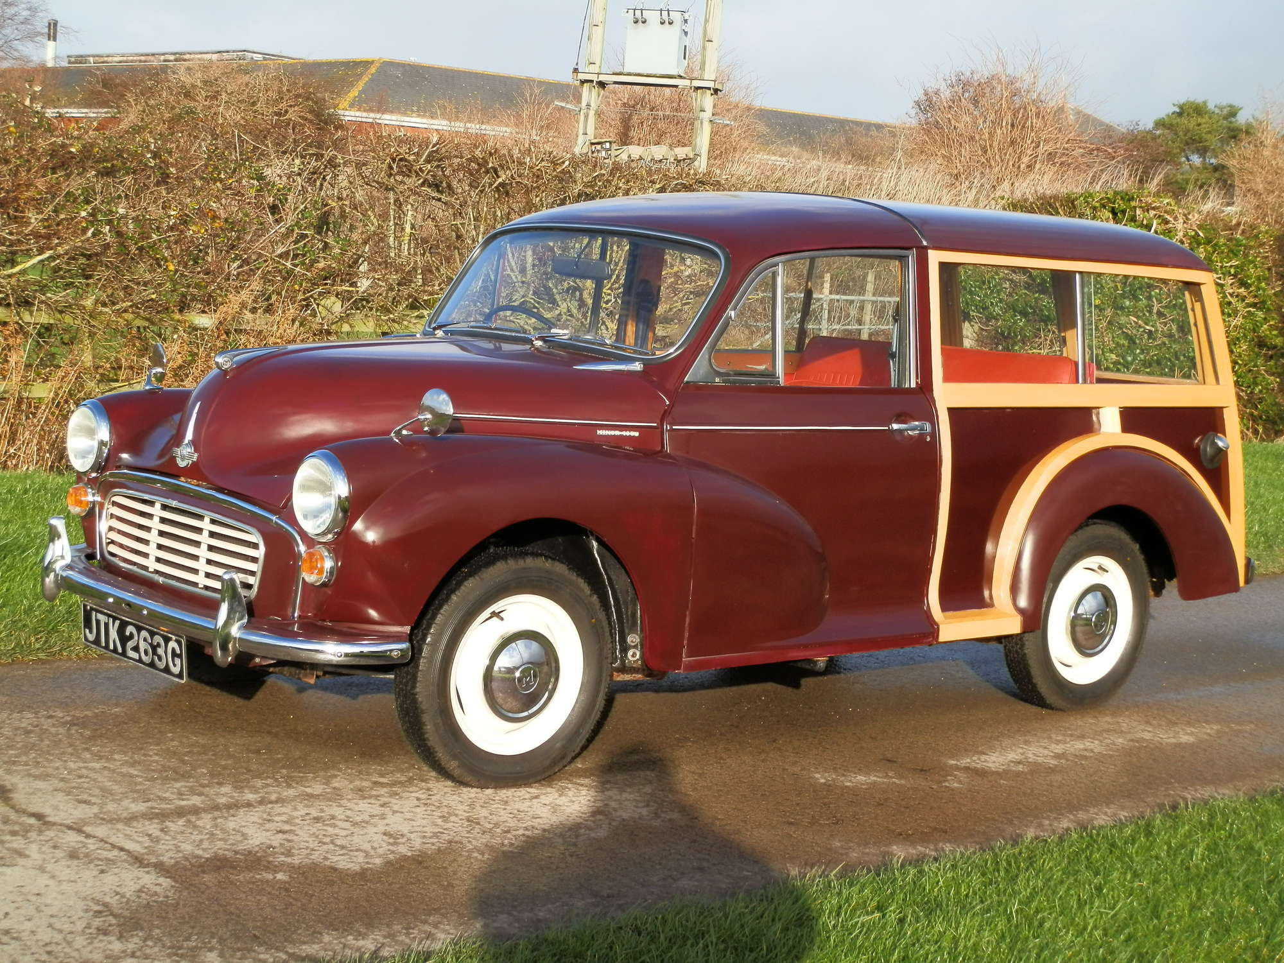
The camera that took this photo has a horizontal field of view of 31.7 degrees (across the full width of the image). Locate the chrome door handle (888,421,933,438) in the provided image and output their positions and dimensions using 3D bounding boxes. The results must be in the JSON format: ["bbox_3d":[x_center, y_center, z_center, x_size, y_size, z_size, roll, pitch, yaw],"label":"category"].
[{"bbox_3d":[0.743,-0.146,6.287,0.172,0.041,0.052,-2,8,-39],"label":"chrome door handle"}]

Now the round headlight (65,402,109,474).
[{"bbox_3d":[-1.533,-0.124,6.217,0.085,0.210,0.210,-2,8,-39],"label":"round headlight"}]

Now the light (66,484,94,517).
[{"bbox_3d":[-1.548,0.047,6.245,0.060,0.094,0.094,-2,8,-39],"label":"light"}]

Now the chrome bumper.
[{"bbox_3d":[-1.158,0.261,5.776,0.380,0.240,1.550,-2,8,-39],"label":"chrome bumper"}]

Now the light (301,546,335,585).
[{"bbox_3d":[-0.755,0.201,5.273,0.060,0.094,0.094,-2,8,-39],"label":"light"}]

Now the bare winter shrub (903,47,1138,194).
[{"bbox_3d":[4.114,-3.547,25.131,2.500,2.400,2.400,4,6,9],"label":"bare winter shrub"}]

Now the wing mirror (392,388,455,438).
[{"bbox_3d":[-0.518,-0.158,5.364,0.120,0.130,0.135,-2,8,-39],"label":"wing mirror"}]

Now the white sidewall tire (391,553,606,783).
[{"bbox_3d":[-0.346,0.470,5.649,0.587,0.587,0.155,-2,8,-39],"label":"white sidewall tire"}]

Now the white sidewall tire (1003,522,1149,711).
[{"bbox_3d":[1.348,0.418,7.028,0.587,0.587,0.155,-2,8,-39],"label":"white sidewall tire"}]

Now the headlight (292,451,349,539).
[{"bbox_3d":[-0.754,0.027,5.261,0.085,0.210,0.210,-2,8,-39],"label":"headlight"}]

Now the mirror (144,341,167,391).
[{"bbox_3d":[-1.375,-0.325,6.380,0.110,0.135,0.130,-2,8,-39],"label":"mirror"}]

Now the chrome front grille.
[{"bbox_3d":[-1.183,0.161,5.740,0.085,0.210,0.850,-2,8,-39],"label":"chrome front grille"}]

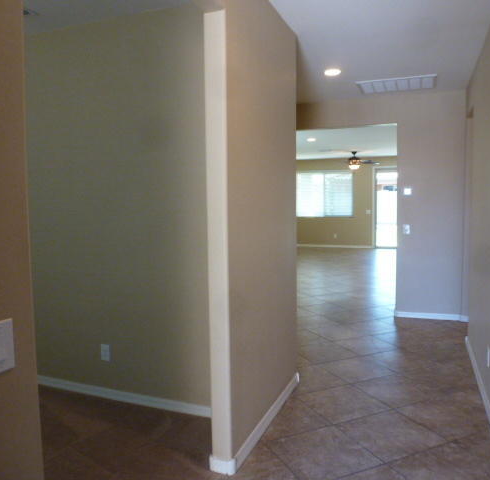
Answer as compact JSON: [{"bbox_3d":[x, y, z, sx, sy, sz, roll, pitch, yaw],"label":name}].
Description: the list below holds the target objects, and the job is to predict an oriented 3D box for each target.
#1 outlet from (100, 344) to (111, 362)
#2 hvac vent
[{"bbox_3d":[-1.029,0.833,3.265,0.072,0.117,0.008,1,5,22],"label":"outlet"},{"bbox_3d":[1.665,-1.676,4.846,0.790,0.025,0.580,1,5,22],"label":"hvac vent"}]

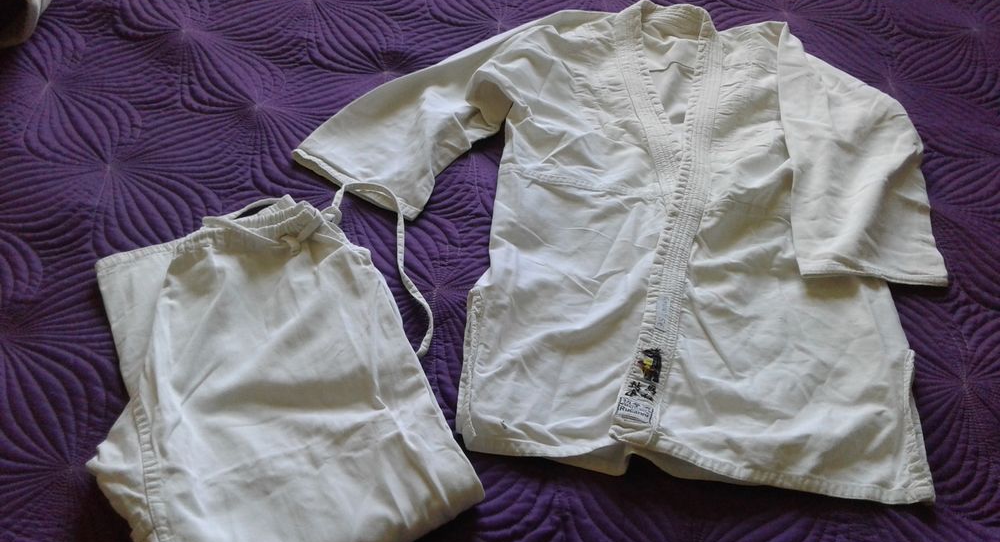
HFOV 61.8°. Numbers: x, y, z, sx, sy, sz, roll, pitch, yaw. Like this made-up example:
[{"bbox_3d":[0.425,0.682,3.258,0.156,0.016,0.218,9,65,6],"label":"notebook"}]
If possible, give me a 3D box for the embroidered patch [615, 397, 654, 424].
[{"bbox_3d":[0.142,0.147,0.885,0.038,0.004,0.022,13,54,7],"label":"embroidered patch"}]

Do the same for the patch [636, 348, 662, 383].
[{"bbox_3d":[0.163,0.101,0.920,0.030,0.004,0.044,12,53,6],"label":"patch"}]

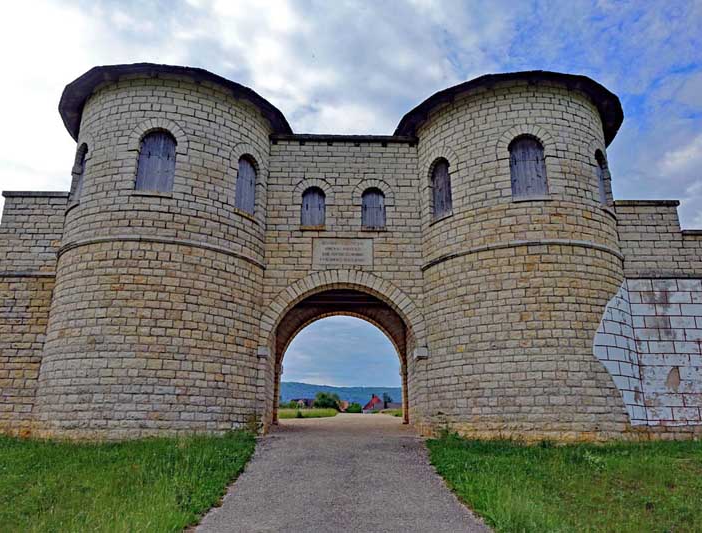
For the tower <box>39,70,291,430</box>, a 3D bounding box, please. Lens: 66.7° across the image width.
[{"bbox_3d":[-4.804,-0.015,14.235,6.056,8.870,6.056,0,-18,0],"label":"tower"}]

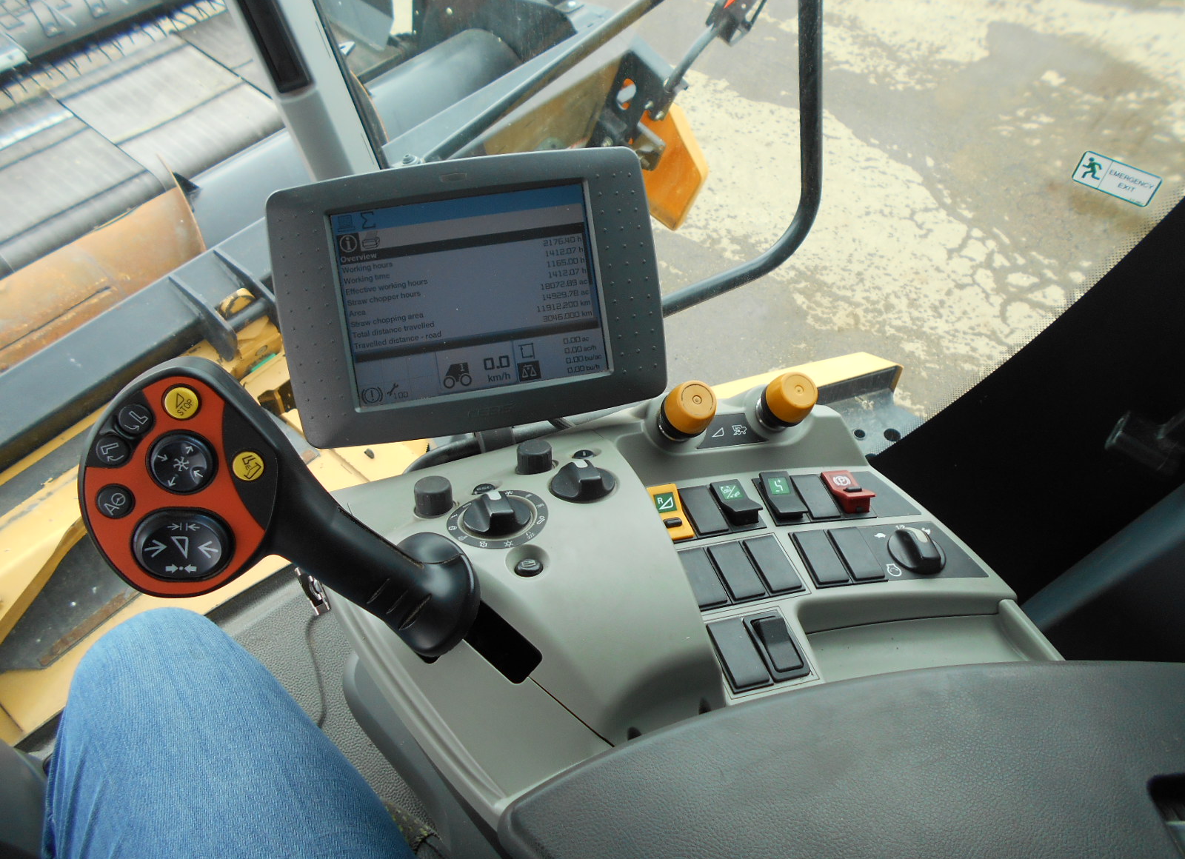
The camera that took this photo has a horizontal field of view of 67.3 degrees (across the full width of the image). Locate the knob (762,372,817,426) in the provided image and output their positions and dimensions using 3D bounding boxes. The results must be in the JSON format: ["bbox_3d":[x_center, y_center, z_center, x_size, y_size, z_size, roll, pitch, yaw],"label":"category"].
[{"bbox_3d":[0.136,-0.021,0.608,0.034,0.028,0.034,0,71,-10],"label":"knob"}]

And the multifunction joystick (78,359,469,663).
[{"bbox_3d":[-0.144,0.051,0.444,0.203,0.059,0.102,30,74,-20],"label":"multifunction joystick"}]

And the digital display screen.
[{"bbox_3d":[-0.081,-0.090,0.602,0.171,0.129,0.012,-8,7,-4],"label":"digital display screen"}]

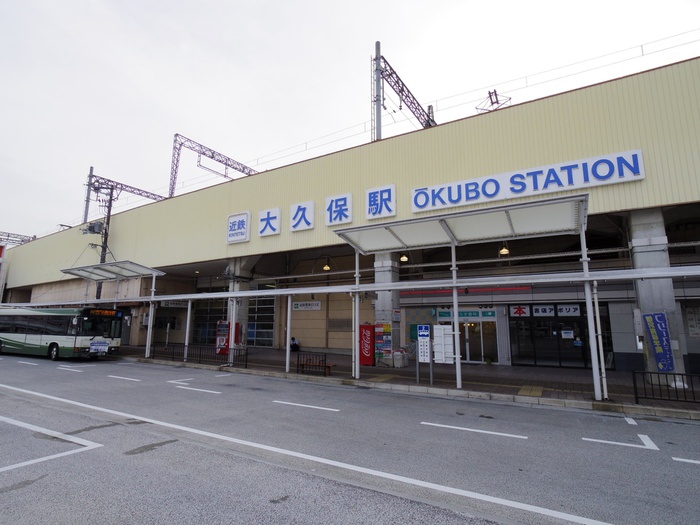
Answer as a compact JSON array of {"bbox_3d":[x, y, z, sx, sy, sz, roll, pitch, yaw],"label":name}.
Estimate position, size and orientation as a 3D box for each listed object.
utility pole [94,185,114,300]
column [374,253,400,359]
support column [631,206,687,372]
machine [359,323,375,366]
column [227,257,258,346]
[{"bbox_3d":[-18.251,0.106,25.377,0.300,12.276,0.300,-5,-10,28],"label":"utility pole"},{"bbox_3d":[1.748,1.849,16.106,0.870,5.800,0.940,-5,-10,28],"label":"column"},{"bbox_3d":[10.414,1.143,11.837,0.880,5.800,0.900,-5,-10,28],"label":"support column"},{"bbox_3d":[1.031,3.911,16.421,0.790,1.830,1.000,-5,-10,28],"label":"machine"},{"bbox_3d":[-6.708,2.649,20.973,0.880,5.800,0.880,-5,-10,28],"label":"column"}]

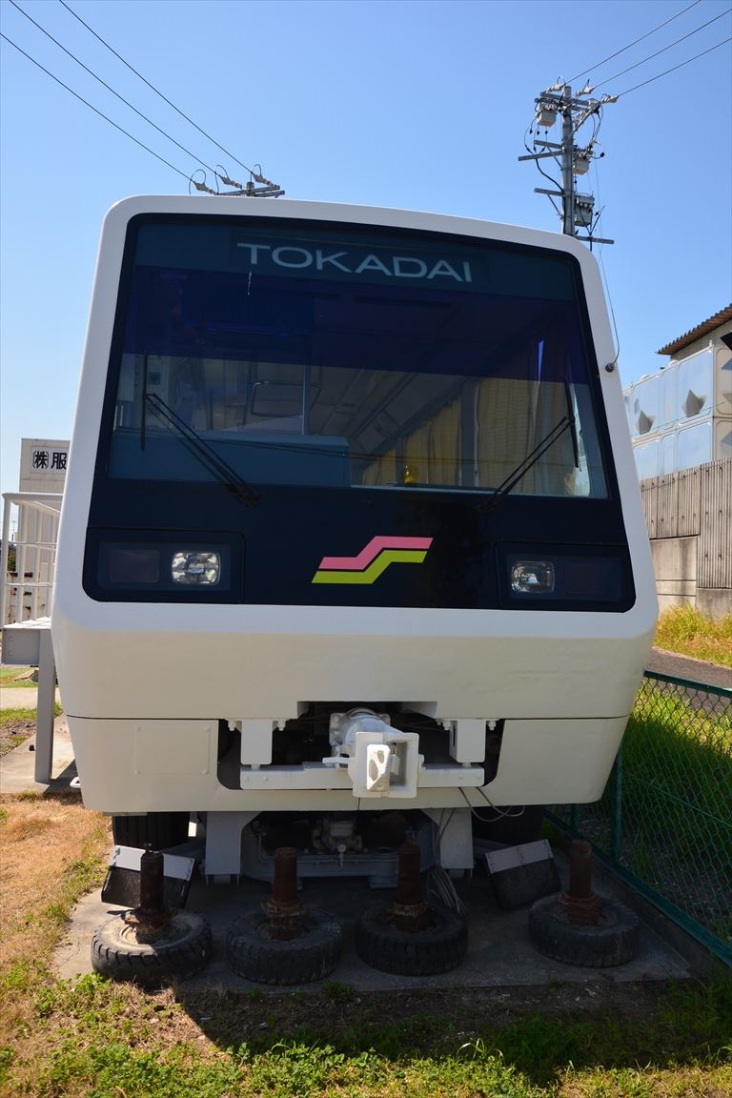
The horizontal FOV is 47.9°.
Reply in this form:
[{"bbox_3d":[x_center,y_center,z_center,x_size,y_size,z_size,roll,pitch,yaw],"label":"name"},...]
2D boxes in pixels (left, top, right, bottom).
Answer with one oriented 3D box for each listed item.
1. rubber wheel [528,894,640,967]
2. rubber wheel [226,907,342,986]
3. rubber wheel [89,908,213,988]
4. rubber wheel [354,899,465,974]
[{"bbox_3d":[0.942,1.647,3.578,0.470,0.132,0.470,1,-2,0],"label":"rubber wheel"},{"bbox_3d":[-0.337,1.625,3.387,0.470,0.132,0.470,1,-2,0],"label":"rubber wheel"},{"bbox_3d":[-0.866,1.617,3.350,0.470,0.132,0.470,1,-2,0],"label":"rubber wheel"},{"bbox_3d":[0.191,1.635,3.480,0.470,0.132,0.470,1,-2,0],"label":"rubber wheel"}]

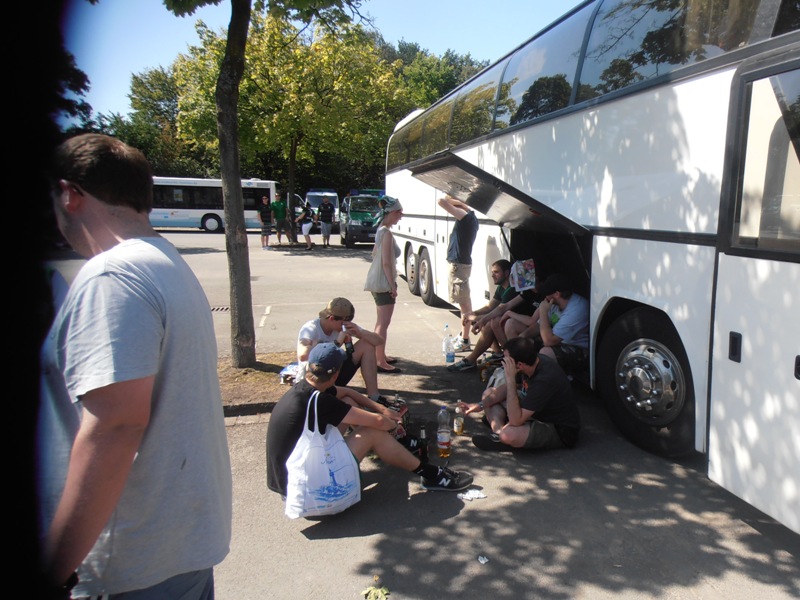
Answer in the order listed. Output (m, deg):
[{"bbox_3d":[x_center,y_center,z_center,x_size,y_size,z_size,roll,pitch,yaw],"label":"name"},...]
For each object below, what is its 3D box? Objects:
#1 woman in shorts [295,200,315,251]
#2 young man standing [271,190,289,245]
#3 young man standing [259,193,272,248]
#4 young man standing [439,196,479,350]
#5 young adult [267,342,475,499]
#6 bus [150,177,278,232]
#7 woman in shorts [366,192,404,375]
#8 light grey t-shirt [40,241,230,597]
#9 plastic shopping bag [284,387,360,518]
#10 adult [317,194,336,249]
[{"bbox_3d":[-3.262,-2.550,19.353,0.450,1.630,0.550,9,13,41],"label":"woman in shorts"},{"bbox_3d":[-4.311,-2.859,20.011,0.600,1.840,0.380,-2,10,-11],"label":"young man standing"},{"bbox_3d":[-4.760,-2.709,19.632,0.520,1.830,0.340,-2,10,-14],"label":"young man standing"},{"bbox_3d":[0.669,-0.308,6.239,0.480,1.770,0.500,-1,10,-6],"label":"young man standing"},{"bbox_3d":[-0.204,0.671,3.305,1.150,0.840,0.640,-3,10,-18],"label":"young adult"},{"bbox_3d":[-13.068,-5.269,30.461,12.000,3.050,2.550,-2,10,-12],"label":"bus"},{"bbox_3d":[-0.159,-0.150,5.506,0.360,1.700,0.440,0,10,0],"label":"woman in shorts"},{"bbox_3d":[-0.581,0.228,1.319,0.370,0.750,0.510,-1,10,-10],"label":"light grey t-shirt"},{"bbox_3d":[-0.410,0.830,2.937,0.400,0.650,0.190,-2,10,-15],"label":"plastic shopping bag"},{"bbox_3d":[-2.597,-2.713,19.730,0.600,1.830,0.340,-1,10,-7],"label":"adult"}]

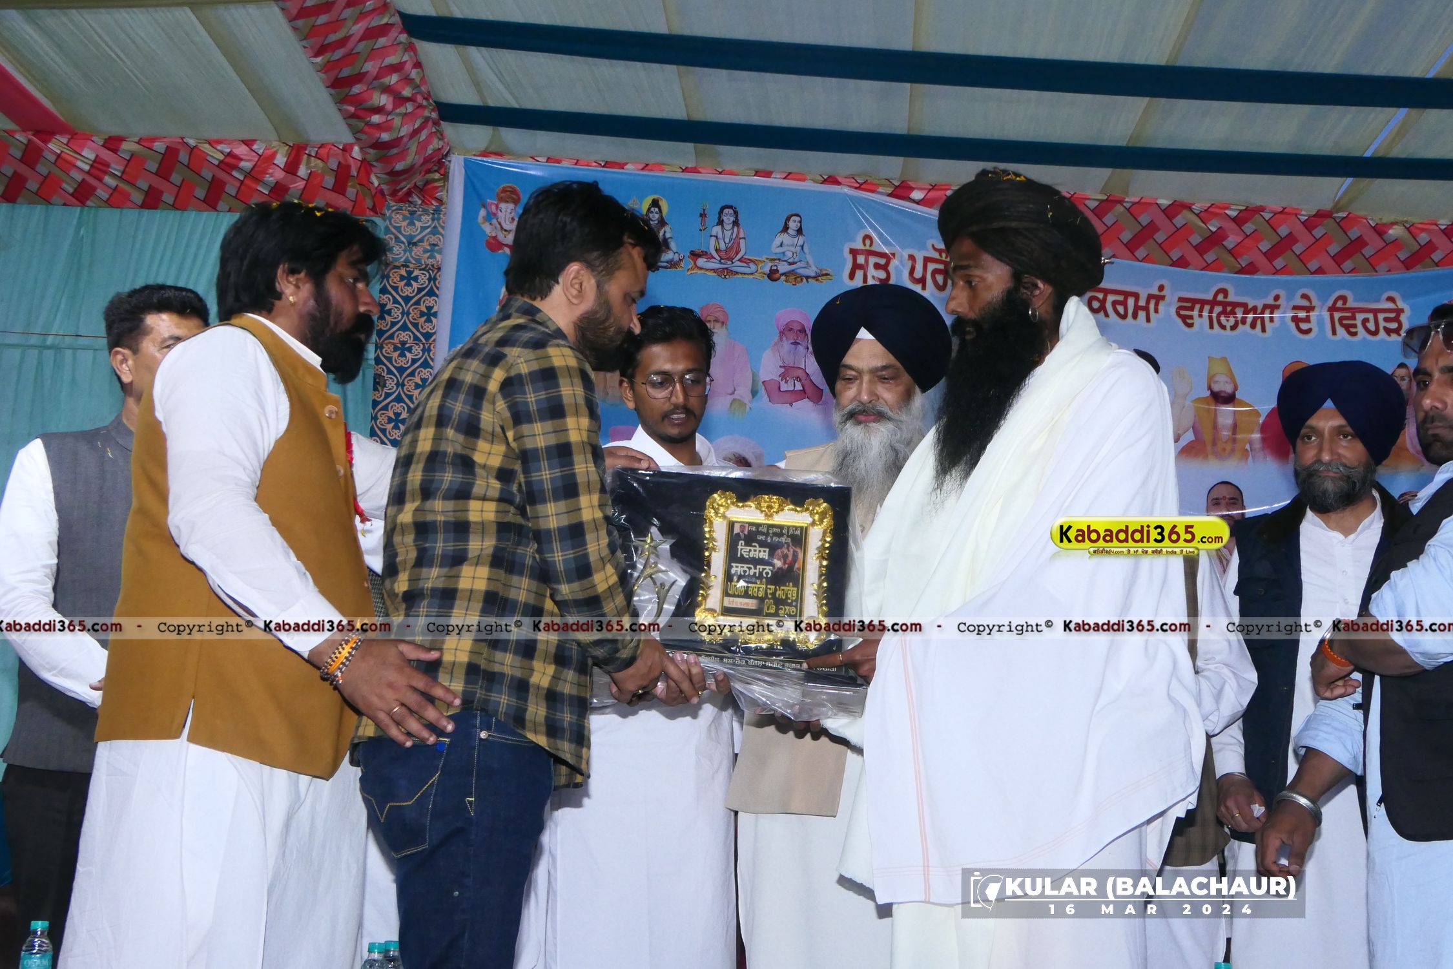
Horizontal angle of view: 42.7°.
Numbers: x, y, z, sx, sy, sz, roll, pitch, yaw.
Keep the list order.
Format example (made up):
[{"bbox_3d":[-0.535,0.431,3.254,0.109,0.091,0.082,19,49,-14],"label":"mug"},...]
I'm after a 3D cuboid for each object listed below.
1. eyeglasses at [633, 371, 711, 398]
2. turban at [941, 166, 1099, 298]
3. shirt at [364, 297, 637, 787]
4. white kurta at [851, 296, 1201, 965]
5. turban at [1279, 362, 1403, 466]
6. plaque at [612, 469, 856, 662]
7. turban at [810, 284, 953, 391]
[{"bbox_3d":[-0.109,-0.188,3.485,0.139,0.048,0.140,-4,6,-16],"label":"eyeglasses"},{"bbox_3d":[0.443,-0.380,2.800,0.250,0.190,0.220,5,-10,-12],"label":"turban"},{"bbox_3d":[-0.336,0.087,2.730,0.420,0.740,0.480,5,-12,-17],"label":"shirt"},{"bbox_3d":[0.430,0.257,2.680,0.450,1.060,0.510,7,-12,-22],"label":"white kurta"},{"bbox_3d":[1.172,-0.134,3.540,0.245,0.185,0.245,-2,-10,27],"label":"turban"},{"bbox_3d":[0.007,0.132,2.700,0.355,0.285,0.060,4,-18,-4],"label":"plaque"},{"bbox_3d":[0.288,-0.272,3.450,0.255,0.185,0.250,1,-6,16],"label":"turban"}]

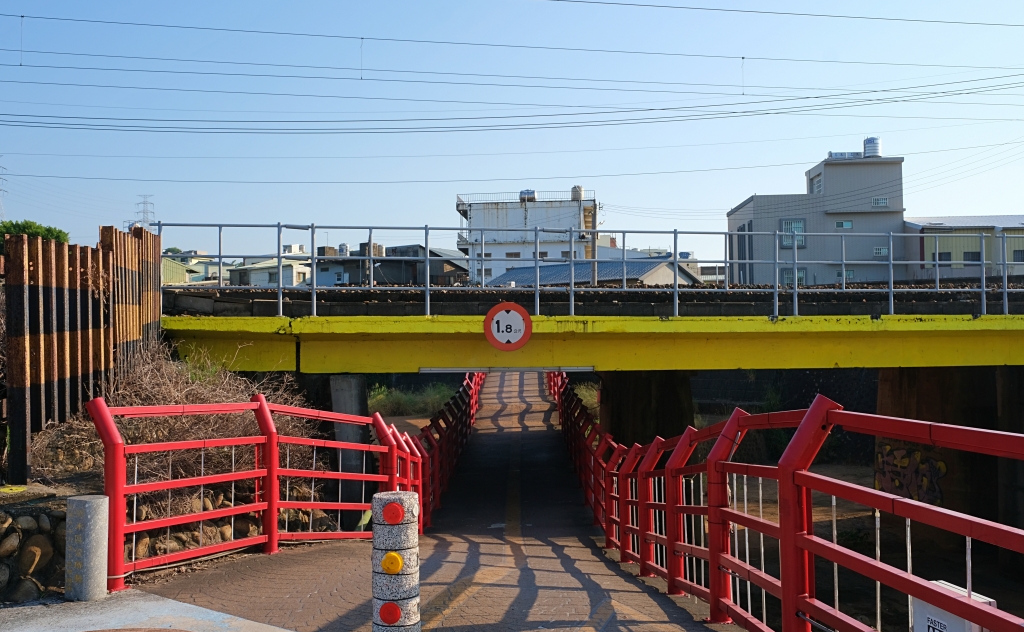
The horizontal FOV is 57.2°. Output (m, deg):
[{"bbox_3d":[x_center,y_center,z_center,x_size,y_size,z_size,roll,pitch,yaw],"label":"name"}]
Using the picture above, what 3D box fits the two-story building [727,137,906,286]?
[{"bbox_3d":[21.208,-5.330,66.296,9.700,12.851,8.000,-1,-3,3],"label":"two-story building"}]

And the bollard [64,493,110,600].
[{"bbox_3d":[-2.655,1.447,5.868,0.240,0.606,0.240,-1,-3,12],"label":"bollard"}]

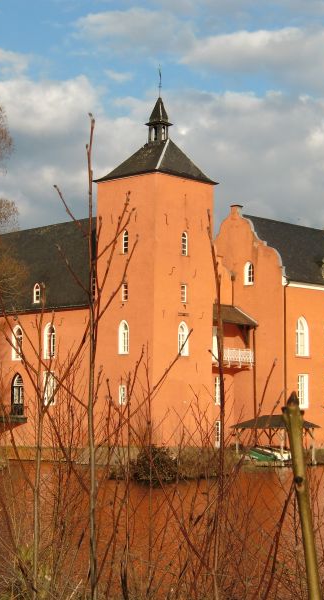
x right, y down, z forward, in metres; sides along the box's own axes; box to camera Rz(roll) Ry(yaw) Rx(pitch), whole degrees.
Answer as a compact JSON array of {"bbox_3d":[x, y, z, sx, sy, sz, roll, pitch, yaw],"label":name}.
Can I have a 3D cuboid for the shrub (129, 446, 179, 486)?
[{"bbox_3d":[-0.464,8.993,60.908,2.688,2.072,2.419,0,-5,0],"label":"shrub"}]

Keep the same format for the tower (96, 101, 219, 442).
[{"bbox_3d":[-0.409,-2.229,78.466,6.496,25.190,6.496,-5,-7,44],"label":"tower"}]

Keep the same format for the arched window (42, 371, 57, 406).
[{"bbox_3d":[-8.443,6.687,82.072,1.402,2.635,0.270,-5,-7,44],"label":"arched window"}]

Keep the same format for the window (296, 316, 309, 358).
[{"bbox_3d":[10.295,2.677,79.620,0.270,2.936,1.370,-5,-7,44],"label":"window"}]

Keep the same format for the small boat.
[{"bbox_3d":[7.280,10.561,74.250,1.350,0.750,3.600,4,-6,-35],"label":"small boat"}]

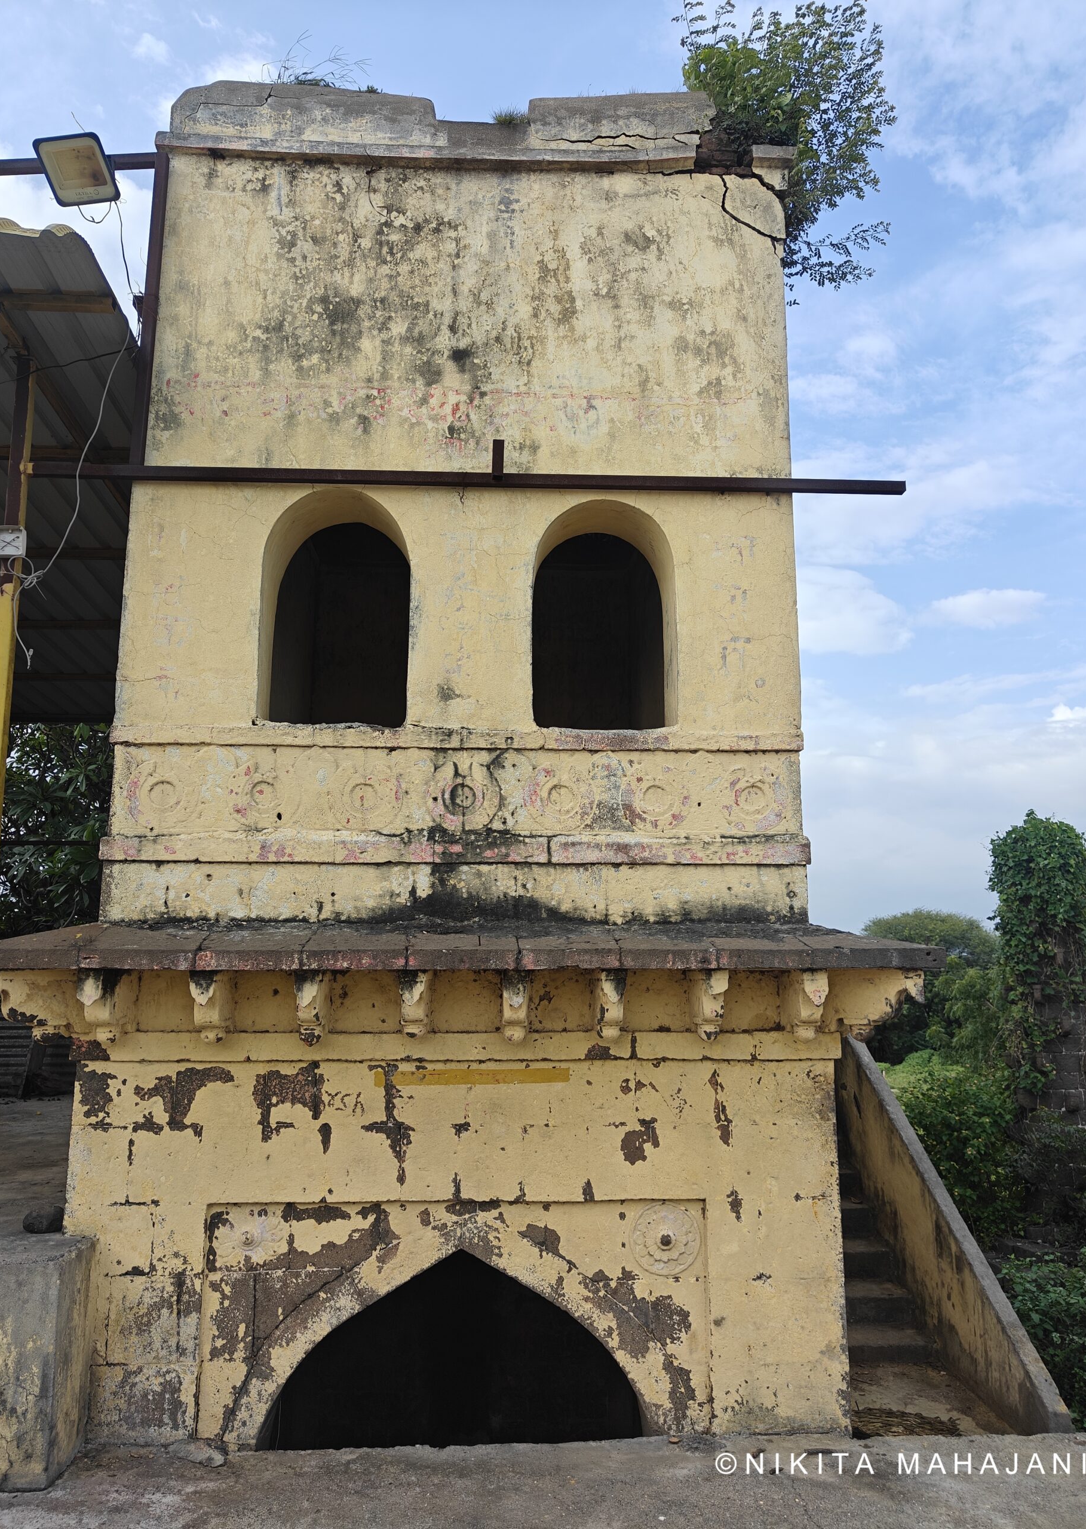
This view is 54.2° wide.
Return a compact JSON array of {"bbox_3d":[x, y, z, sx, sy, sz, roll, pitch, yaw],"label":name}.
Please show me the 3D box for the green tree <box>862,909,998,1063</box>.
[{"bbox_3d":[9.287,5.670,25.415,4.200,4.400,4.000,0,-9,0],"label":"green tree"}]

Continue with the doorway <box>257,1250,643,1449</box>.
[{"bbox_3d":[-0.338,2.163,4.013,1.387,0.677,0.250,0,-9,-2],"label":"doorway"}]

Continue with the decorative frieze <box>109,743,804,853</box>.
[{"bbox_3d":[-0.338,0.142,4.357,2.818,0.452,0.120,0,-9,-2],"label":"decorative frieze"}]

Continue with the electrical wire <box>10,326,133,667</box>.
[{"bbox_3d":[-1.963,-1.131,4.387,0.422,1.500,0.150,0,-9,-2],"label":"electrical wire"}]

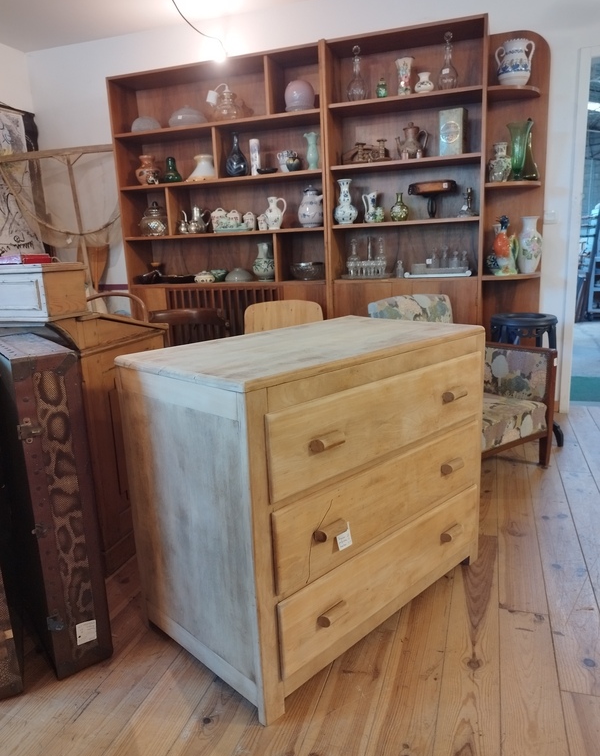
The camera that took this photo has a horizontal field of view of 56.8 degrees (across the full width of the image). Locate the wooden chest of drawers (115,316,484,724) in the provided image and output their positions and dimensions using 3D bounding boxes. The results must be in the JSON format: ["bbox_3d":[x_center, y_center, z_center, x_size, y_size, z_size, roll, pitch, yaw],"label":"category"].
[{"bbox_3d":[0.066,0.283,1.679,0.955,0.801,0.566,-14,17,-43],"label":"wooden chest of drawers"}]

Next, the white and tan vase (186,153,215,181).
[{"bbox_3d":[-0.675,-1.424,3.780,0.212,0.176,0.212,2,13,18],"label":"white and tan vase"}]

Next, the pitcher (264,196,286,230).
[{"bbox_3d":[-0.157,-1.069,3.620,0.151,0.214,0.124,2,13,18],"label":"pitcher"}]

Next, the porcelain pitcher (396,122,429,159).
[{"bbox_3d":[0.673,-1.406,3.327,0.198,0.235,0.131,2,13,18],"label":"porcelain pitcher"}]

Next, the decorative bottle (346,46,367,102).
[{"bbox_3d":[0.345,-1.792,3.304,0.123,0.338,0.123,2,13,18],"label":"decorative bottle"}]

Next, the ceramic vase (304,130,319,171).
[{"bbox_3d":[0.073,-1.397,3.445,0.091,0.239,0.091,-2,12,1],"label":"ceramic vase"}]

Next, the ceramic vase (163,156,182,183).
[{"bbox_3d":[-0.846,-1.363,3.666,0.126,0.182,0.126,2,14,18],"label":"ceramic vase"}]

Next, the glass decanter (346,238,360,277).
[{"bbox_3d":[0.350,-0.777,3.609,0.079,0.240,0.079,2,13,18],"label":"glass decanter"}]

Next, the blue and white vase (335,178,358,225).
[{"bbox_3d":[0.281,-1.064,3.370,0.146,0.272,0.146,2,14,18],"label":"blue and white vase"}]

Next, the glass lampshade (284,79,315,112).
[{"bbox_3d":[-0.001,-1.725,3.429,0.186,0.208,0.186,-2,12,0],"label":"glass lampshade"}]

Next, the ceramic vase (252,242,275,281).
[{"bbox_3d":[-0.227,-0.762,3.644,0.159,0.242,0.159,-2,13,1],"label":"ceramic vase"}]

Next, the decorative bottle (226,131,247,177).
[{"bbox_3d":[-0.399,-1.400,3.510,0.139,0.284,0.139,-2,13,1],"label":"decorative bottle"}]

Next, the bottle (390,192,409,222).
[{"bbox_3d":[0.617,-1.048,3.421,0.105,0.176,0.105,2,13,18],"label":"bottle"}]

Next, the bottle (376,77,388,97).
[{"bbox_3d":[0.484,-1.682,3.251,0.060,0.132,0.057,2,13,18],"label":"bottle"}]

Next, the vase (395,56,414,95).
[{"bbox_3d":[0.619,-1.757,3.271,0.106,0.221,0.106,2,13,18],"label":"vase"}]

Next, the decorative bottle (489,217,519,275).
[{"bbox_3d":[1.155,-0.749,3.126,0.146,0.327,0.110,-5,13,-10],"label":"decorative bottle"}]

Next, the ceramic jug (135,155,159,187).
[{"bbox_3d":[-1.046,-1.429,3.845,0.170,0.213,0.166,2,13,18],"label":"ceramic jug"}]

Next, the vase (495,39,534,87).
[{"bbox_3d":[1.199,-1.745,3.094,0.196,0.232,0.166,2,13,18],"label":"vase"}]

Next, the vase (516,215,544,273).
[{"bbox_3d":[1.306,-0.753,3.144,0.132,0.313,0.132,2,14,18],"label":"vase"}]

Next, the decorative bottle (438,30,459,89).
[{"bbox_3d":[0.852,-1.802,3.184,0.106,0.328,0.106,2,13,18],"label":"decorative bottle"}]

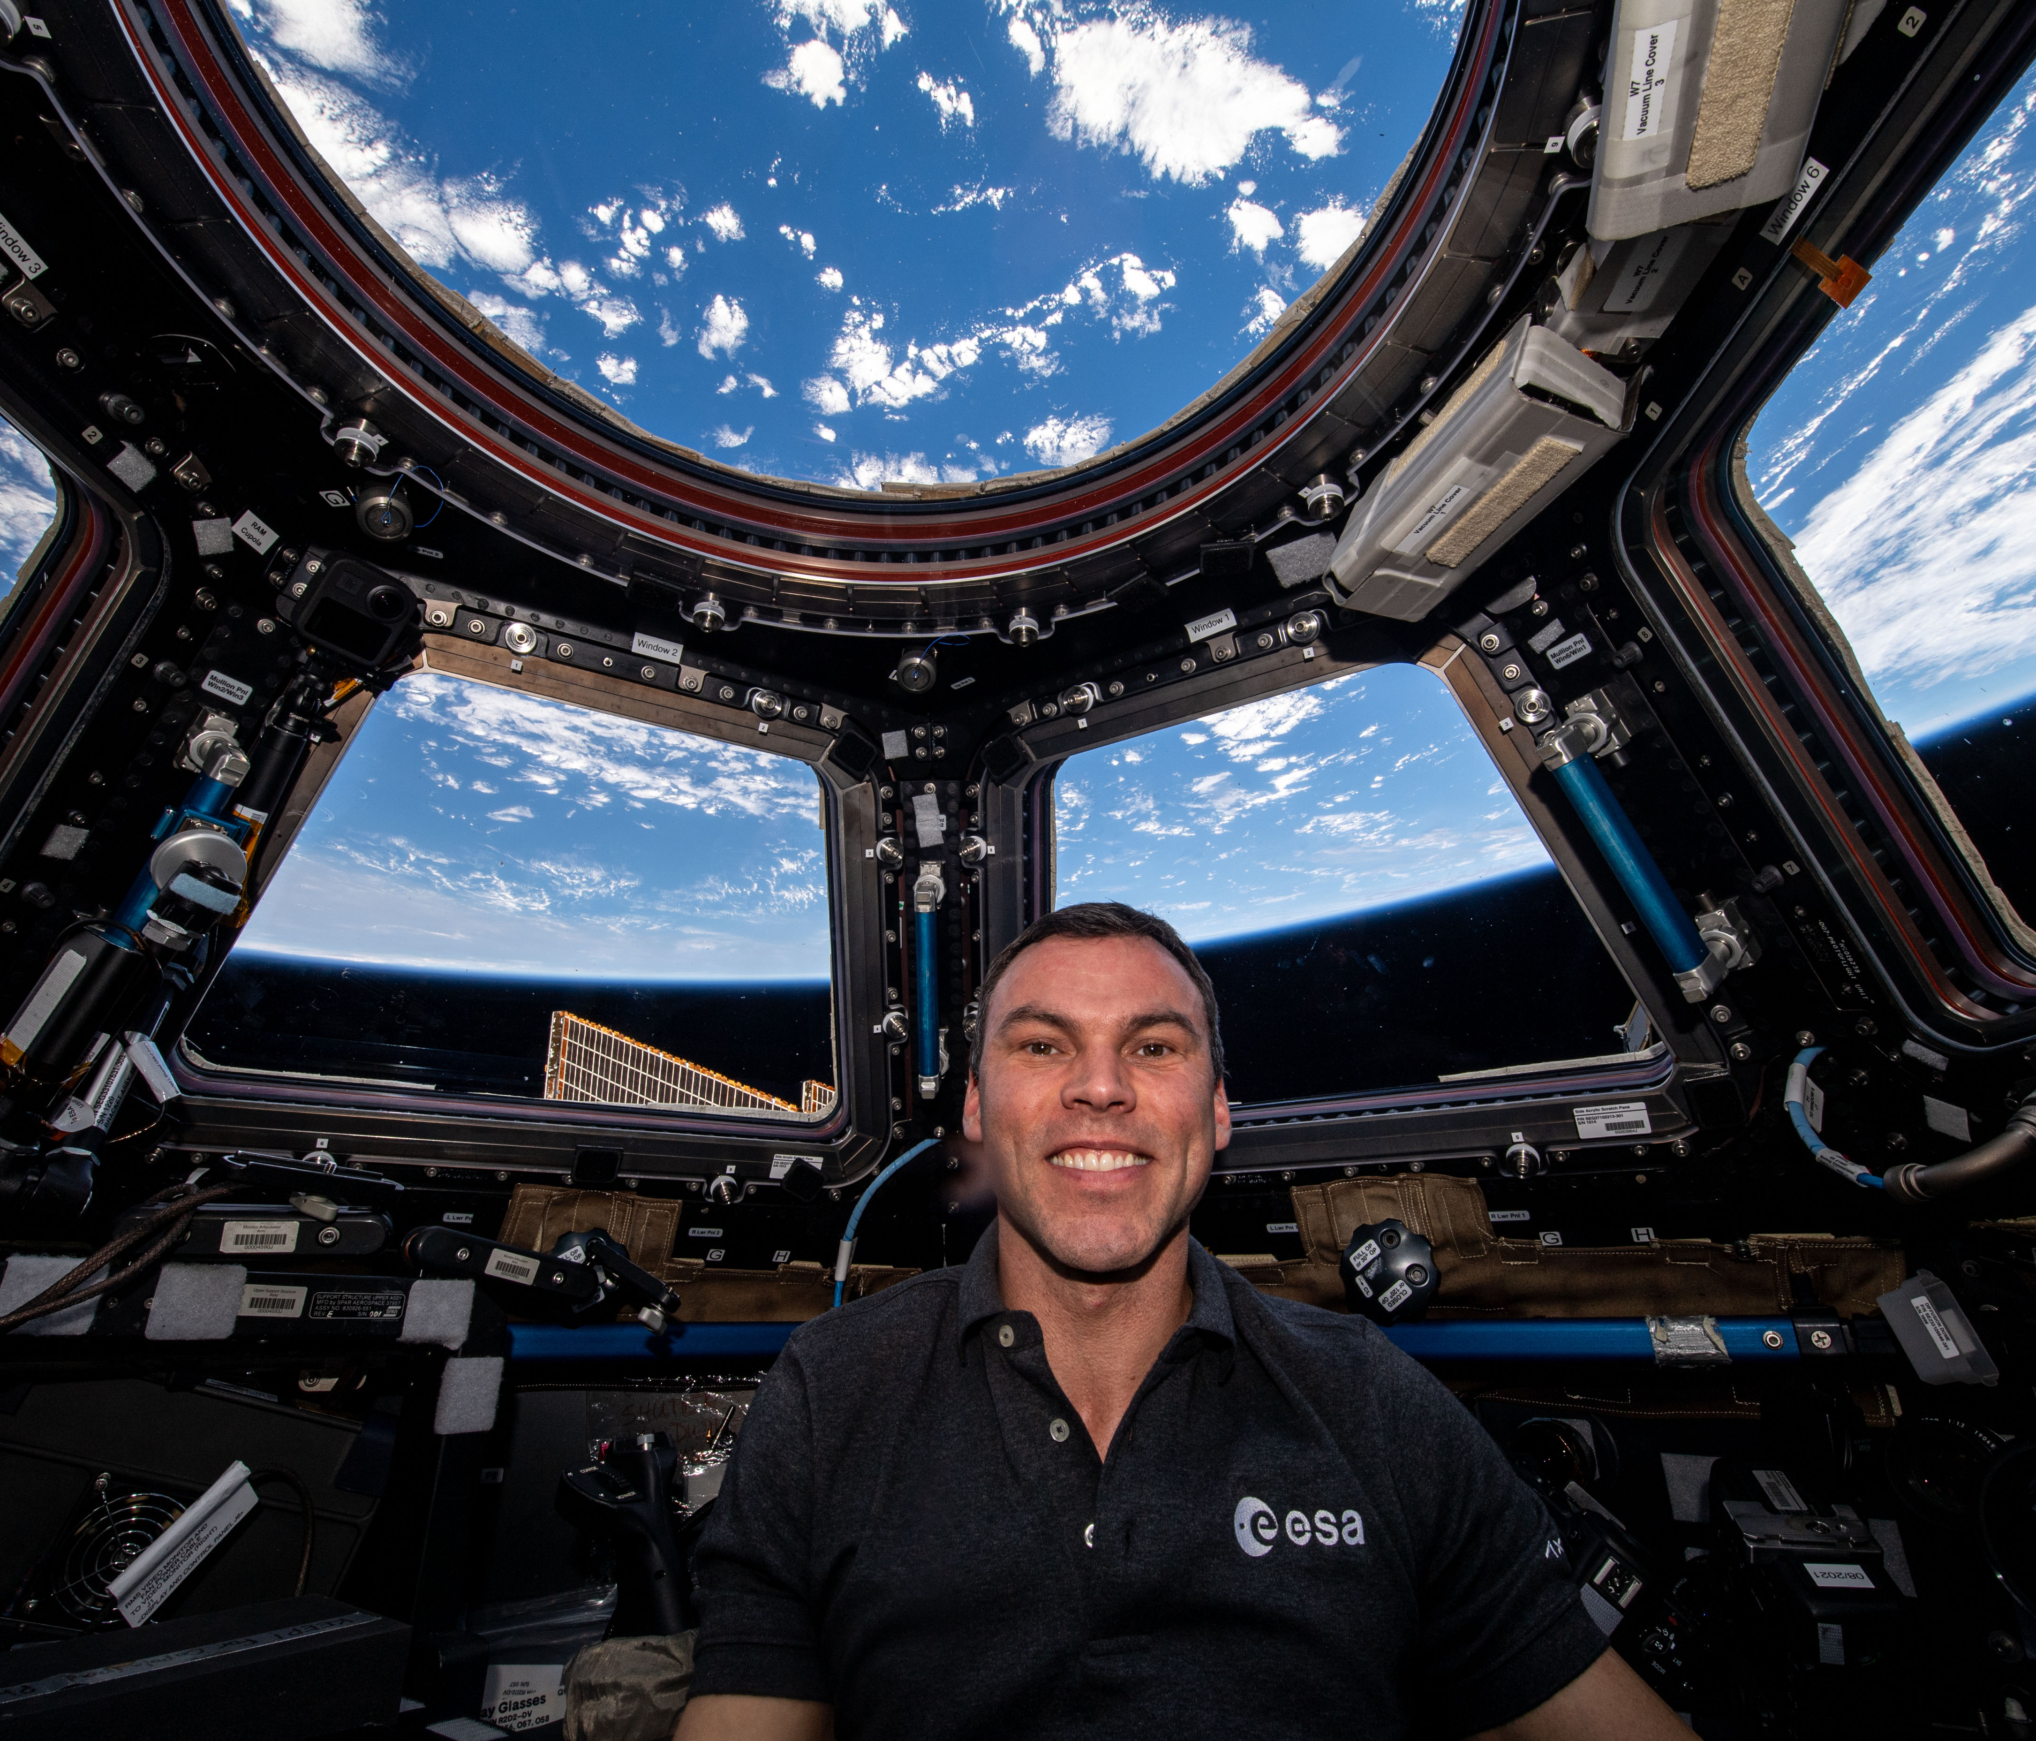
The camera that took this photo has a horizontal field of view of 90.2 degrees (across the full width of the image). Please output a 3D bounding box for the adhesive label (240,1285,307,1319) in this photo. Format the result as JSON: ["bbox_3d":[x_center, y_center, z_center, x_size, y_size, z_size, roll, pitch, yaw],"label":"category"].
[{"bbox_3d":[-0.548,0.318,0.748,0.040,0.022,0.001,20,-30,-38],"label":"adhesive label"}]

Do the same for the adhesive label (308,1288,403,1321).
[{"bbox_3d":[-0.507,0.335,0.781,0.062,0.020,0.001,20,-30,-38],"label":"adhesive label"}]

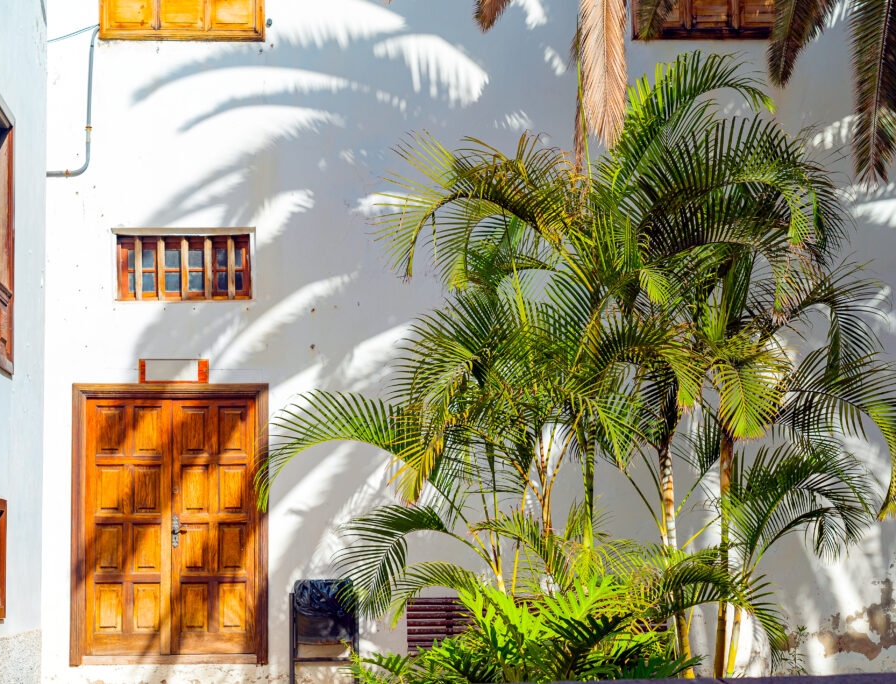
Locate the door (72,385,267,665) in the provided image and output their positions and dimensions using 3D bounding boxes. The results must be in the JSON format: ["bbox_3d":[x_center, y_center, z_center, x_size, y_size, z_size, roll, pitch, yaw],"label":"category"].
[{"bbox_3d":[-2.156,1.416,13.246,1.536,2.172,0.150,0,-2,0],"label":"door"}]

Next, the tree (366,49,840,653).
[{"bbox_3d":[1.090,0.146,11.600,3.179,4.293,2.400,0,-2,0],"label":"tree"}]

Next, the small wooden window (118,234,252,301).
[{"bbox_3d":[-2.057,-0.584,13.382,1.058,0.525,0.140,0,-2,0],"label":"small wooden window"}]

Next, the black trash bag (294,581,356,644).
[{"bbox_3d":[-0.919,2.004,12.700,0.476,0.491,0.380,0,-2,0],"label":"black trash bag"}]

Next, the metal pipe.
[{"bbox_3d":[-2.934,-1.871,13.342,0.406,1.188,0.060,0,-2,0],"label":"metal pipe"}]

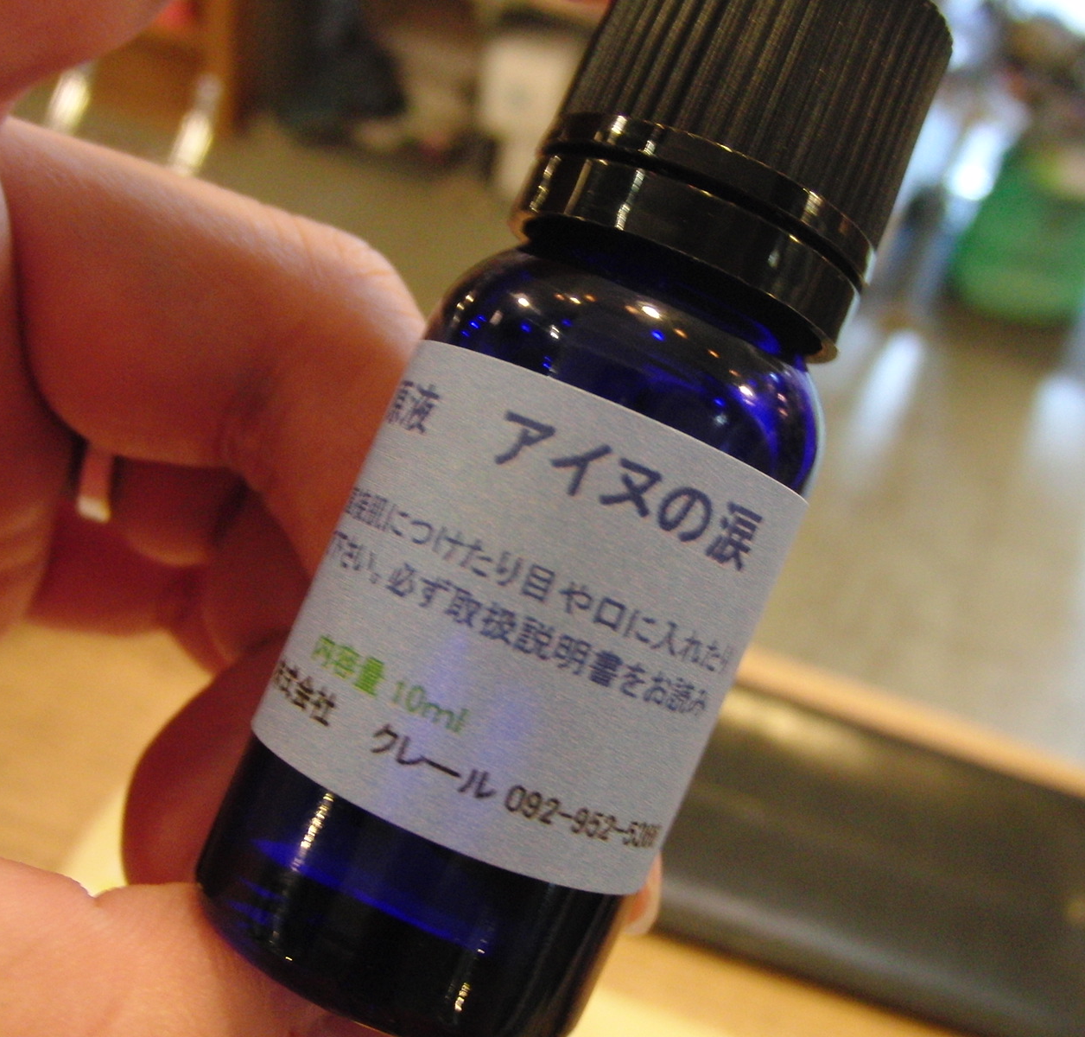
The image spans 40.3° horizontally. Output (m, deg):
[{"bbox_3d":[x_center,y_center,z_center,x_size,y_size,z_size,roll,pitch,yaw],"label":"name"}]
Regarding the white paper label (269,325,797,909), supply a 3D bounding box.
[{"bbox_3d":[-0.001,0.005,0.084,0.025,0.024,0.018,23,-1,1],"label":"white paper label"}]

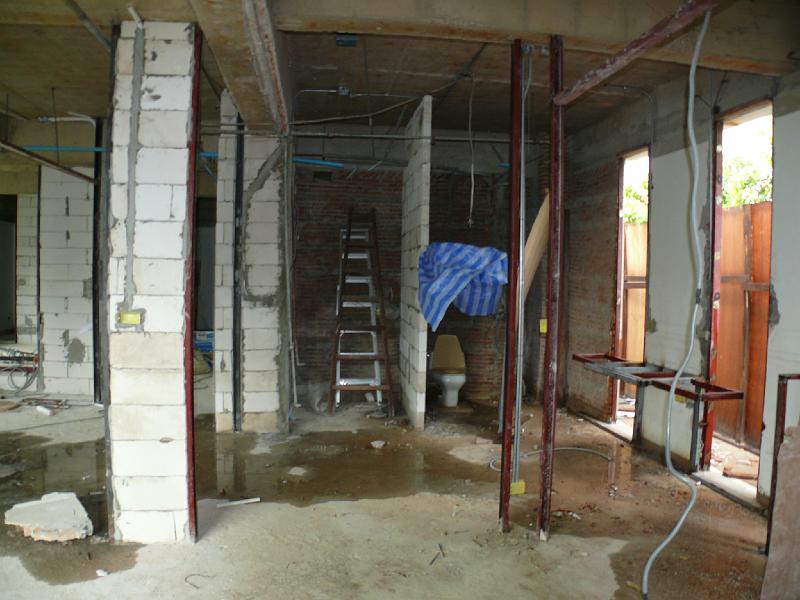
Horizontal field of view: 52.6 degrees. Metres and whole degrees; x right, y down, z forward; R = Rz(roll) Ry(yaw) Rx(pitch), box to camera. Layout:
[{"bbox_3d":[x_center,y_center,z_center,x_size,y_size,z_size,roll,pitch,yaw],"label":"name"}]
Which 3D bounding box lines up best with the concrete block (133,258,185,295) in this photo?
[{"bbox_3d":[-1.346,-0.128,4.543,0.280,0.200,0.090,1,2,-5],"label":"concrete block"}]

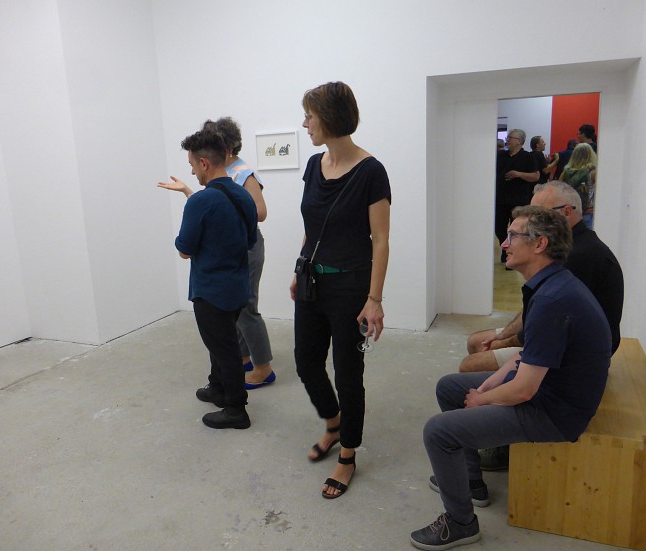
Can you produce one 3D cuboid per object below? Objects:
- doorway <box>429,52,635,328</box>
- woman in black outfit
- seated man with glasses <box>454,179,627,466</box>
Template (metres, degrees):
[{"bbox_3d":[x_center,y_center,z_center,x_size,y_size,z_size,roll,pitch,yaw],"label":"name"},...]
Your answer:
[{"bbox_3d":[1.693,-0.578,4.356,1.520,2.160,0.520,2,11,21],"label":"doorway"},{"bbox_3d":[0.073,0.081,2.243,0.470,1.750,0.400,3,12,25],"label":"woman in black outfit"},{"bbox_3d":[0.982,0.240,2.373,0.760,1.330,0.540,2,11,21],"label":"seated man with glasses"}]

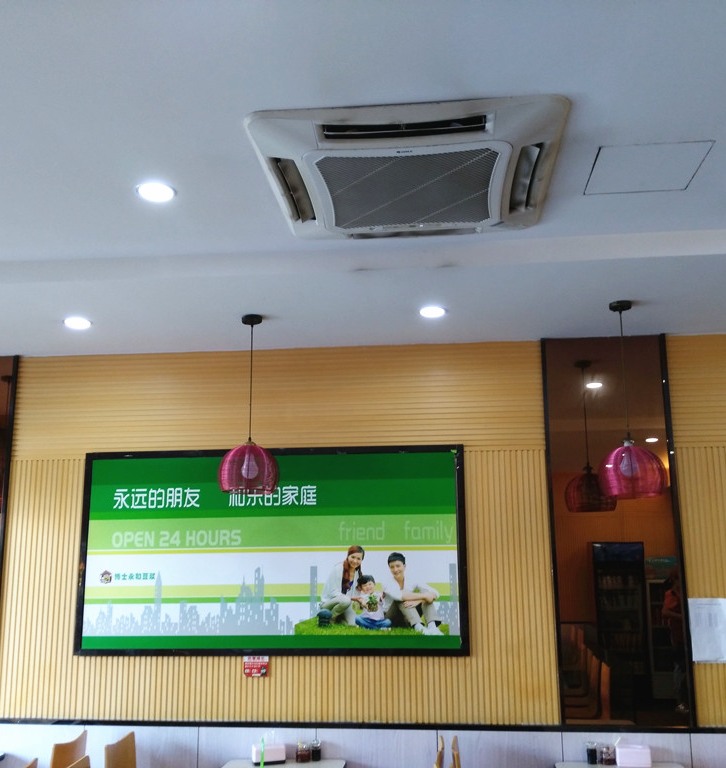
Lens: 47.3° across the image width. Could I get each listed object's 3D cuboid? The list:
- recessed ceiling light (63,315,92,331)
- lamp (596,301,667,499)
[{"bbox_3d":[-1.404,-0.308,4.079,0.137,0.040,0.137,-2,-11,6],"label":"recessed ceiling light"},{"bbox_3d":[1.193,0.064,3.748,0.305,0.885,0.305,-2,-11,6],"label":"lamp"}]

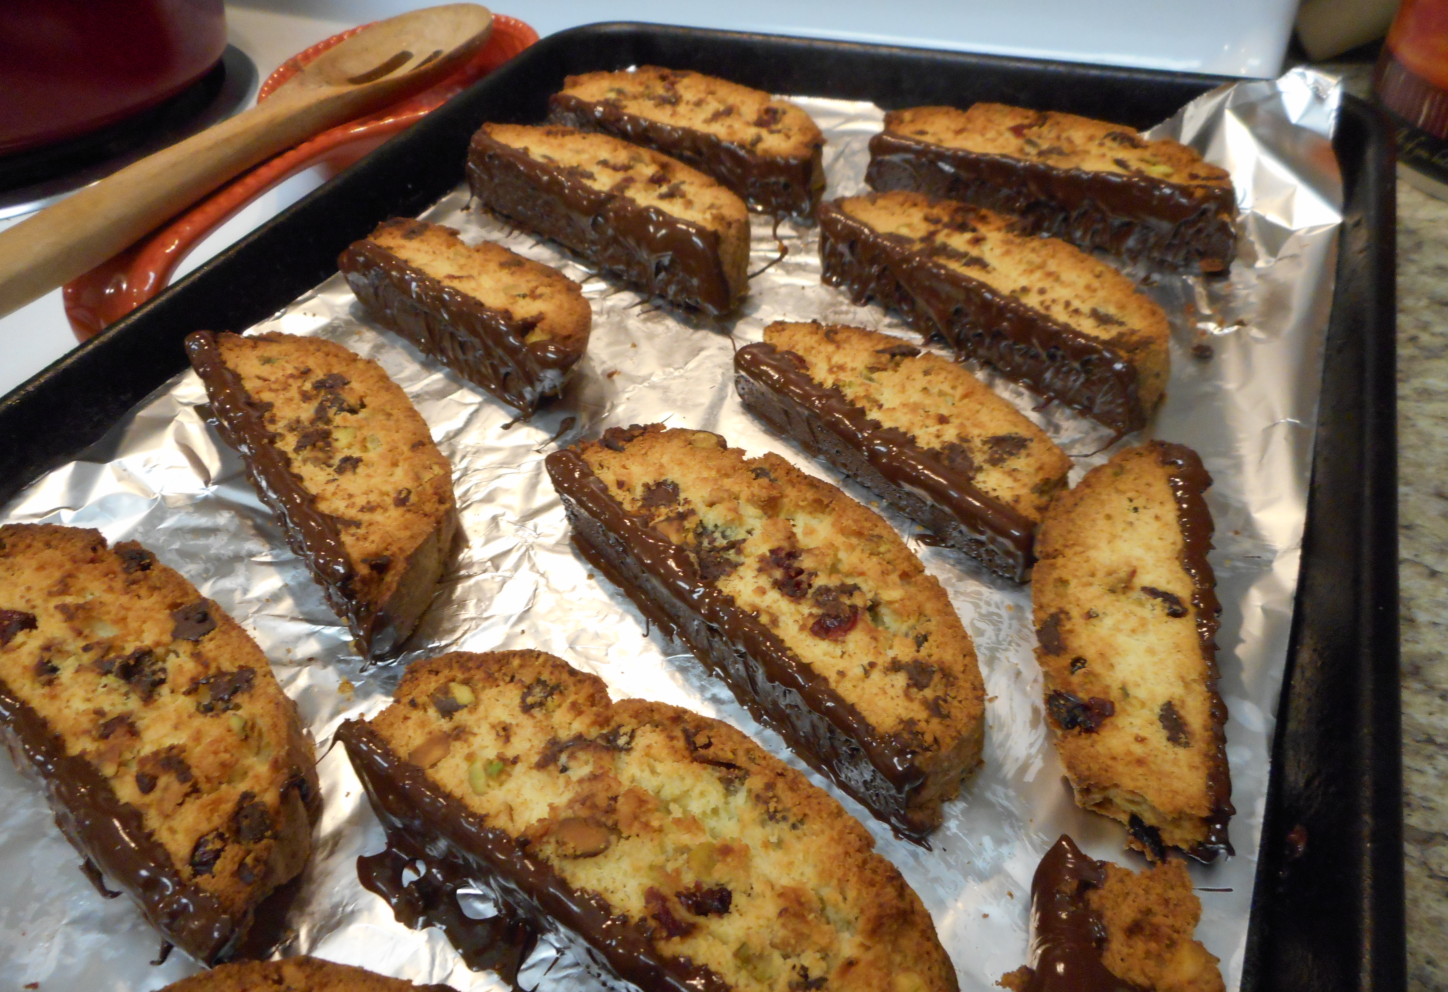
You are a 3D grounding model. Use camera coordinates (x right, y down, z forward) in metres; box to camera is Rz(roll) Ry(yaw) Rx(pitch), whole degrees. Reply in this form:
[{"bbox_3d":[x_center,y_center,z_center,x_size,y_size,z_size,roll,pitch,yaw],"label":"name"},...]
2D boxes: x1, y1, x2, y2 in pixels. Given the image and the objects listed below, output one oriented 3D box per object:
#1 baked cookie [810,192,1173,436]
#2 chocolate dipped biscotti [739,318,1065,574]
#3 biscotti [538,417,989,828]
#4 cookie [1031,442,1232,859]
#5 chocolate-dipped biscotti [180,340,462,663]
[{"bbox_3d":[0.080,-0.063,0.310,0.045,0.018,0.121,-30,48,-26],"label":"baked cookie"},{"bbox_3d":[0.046,-0.019,0.268,0.039,0.014,0.100,-33,50,-28],"label":"chocolate dipped biscotti"},{"bbox_3d":[0.012,0.018,0.227,0.047,0.018,0.119,-31,49,-27],"label":"biscotti"},{"bbox_3d":[0.081,0.025,0.216,0.036,0.015,0.101,9,44,14],"label":"cookie"},{"bbox_3d":[-0.093,-0.009,0.257,0.040,0.017,0.117,-28,53,-24],"label":"chocolate-dipped biscotti"}]

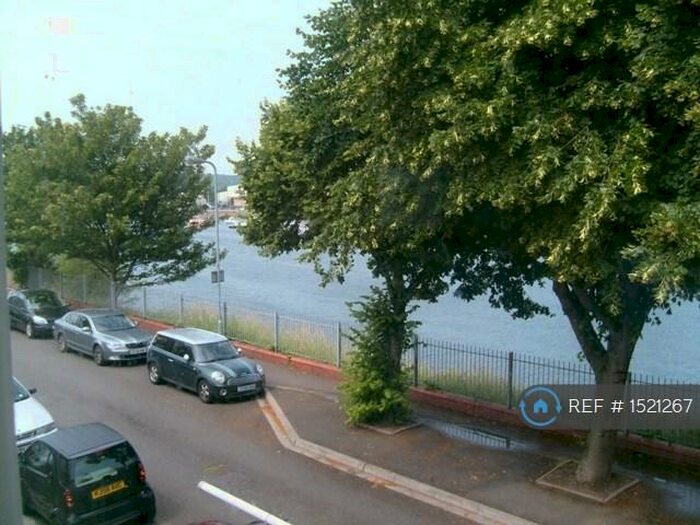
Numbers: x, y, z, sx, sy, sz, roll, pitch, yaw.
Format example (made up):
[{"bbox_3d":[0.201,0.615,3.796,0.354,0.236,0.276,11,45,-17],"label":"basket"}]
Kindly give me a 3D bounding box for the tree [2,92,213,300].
[{"bbox_3d":[-8.712,-1.628,25.631,7.700,8.900,7.500,0,6,0],"label":"tree"}]

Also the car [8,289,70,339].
[{"bbox_3d":[-12.243,1.903,27.713,4.400,1.460,1.760,6,8,44],"label":"car"}]

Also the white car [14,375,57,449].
[{"bbox_3d":[-7.803,3.211,15.177,4.200,1.420,1.680,6,8,44],"label":"white car"}]

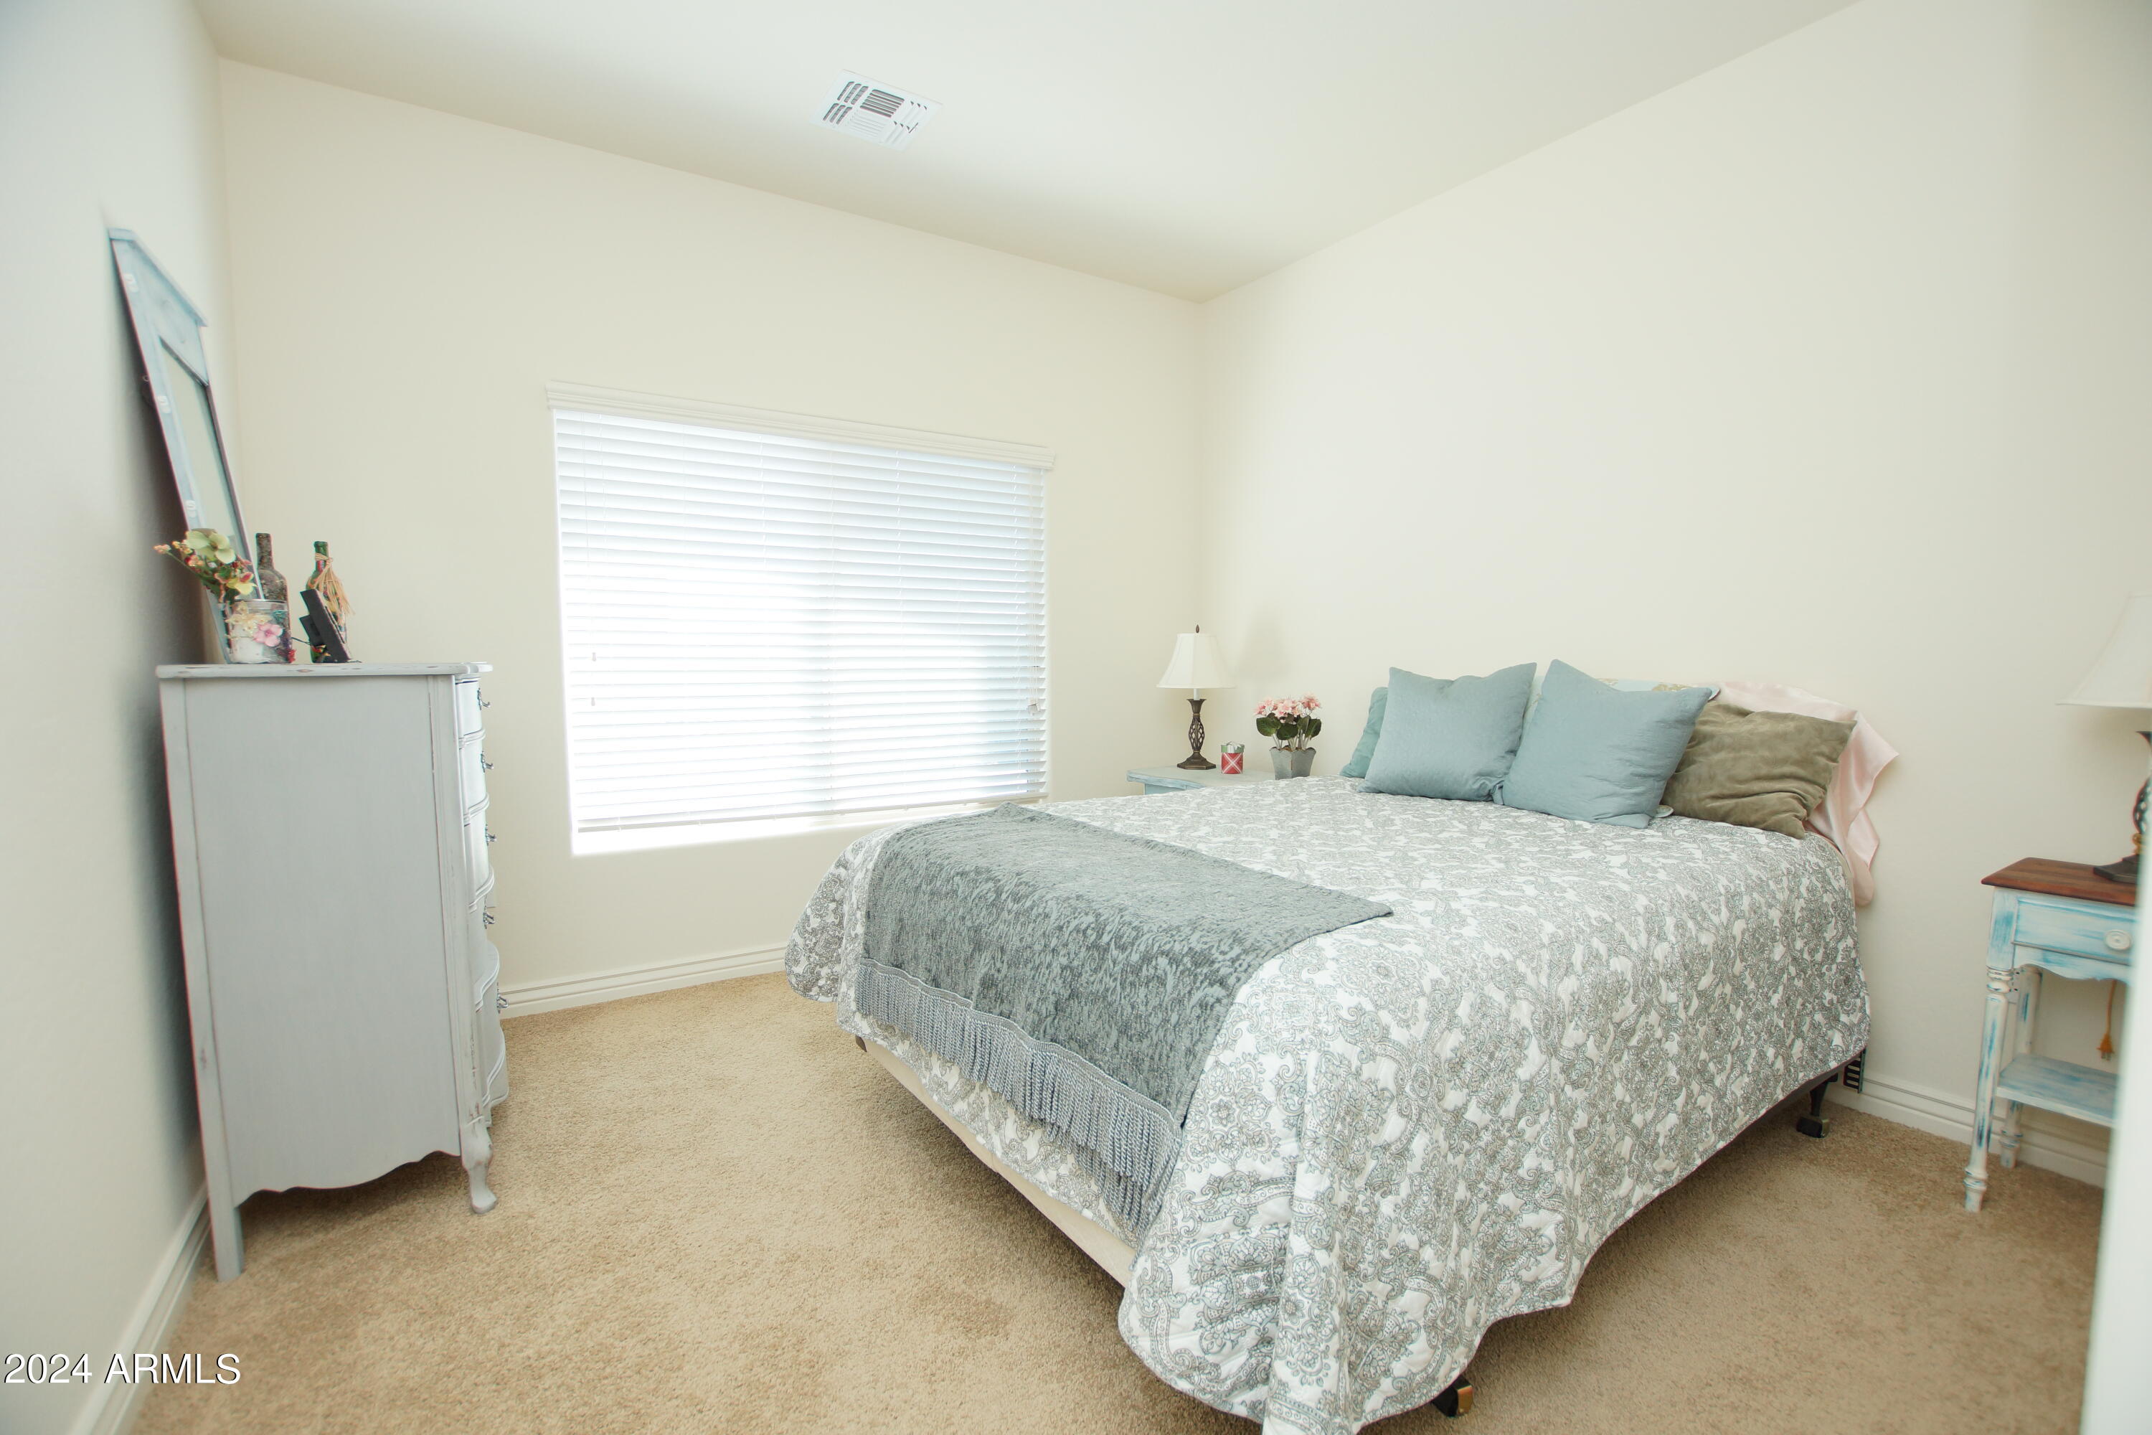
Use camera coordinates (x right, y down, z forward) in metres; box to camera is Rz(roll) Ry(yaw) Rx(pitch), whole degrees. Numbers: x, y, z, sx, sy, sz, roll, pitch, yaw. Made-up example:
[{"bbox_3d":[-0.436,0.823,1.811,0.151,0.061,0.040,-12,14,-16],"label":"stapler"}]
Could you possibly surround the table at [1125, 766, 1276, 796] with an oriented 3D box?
[{"bbox_3d":[0.589,0.567,3.655,0.479,0.652,0.668,-3,6,-33],"label":"table"}]

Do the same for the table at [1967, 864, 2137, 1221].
[{"bbox_3d":[2.073,0.677,1.770,0.345,0.714,0.390,-3,6,-33],"label":"table"}]

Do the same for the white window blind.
[{"bbox_3d":[-0.885,-0.341,3.332,1.839,1.493,0.100,-3,6,-33],"label":"white window blind"}]

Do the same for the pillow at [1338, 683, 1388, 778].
[{"bbox_3d":[1.119,0.065,2.972,0.140,0.380,0.440,30,-12,-31],"label":"pillow"}]

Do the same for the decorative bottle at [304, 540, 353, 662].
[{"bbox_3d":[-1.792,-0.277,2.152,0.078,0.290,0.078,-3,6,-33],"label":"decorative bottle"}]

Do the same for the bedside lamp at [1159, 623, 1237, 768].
[{"bbox_3d":[0.527,-0.087,3.886,0.346,0.617,0.346,0,5,0],"label":"bedside lamp"}]

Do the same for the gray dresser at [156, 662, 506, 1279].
[{"bbox_3d":[-1.625,0.442,2.085,0.500,1.161,0.878,-3,6,-33],"label":"gray dresser"}]

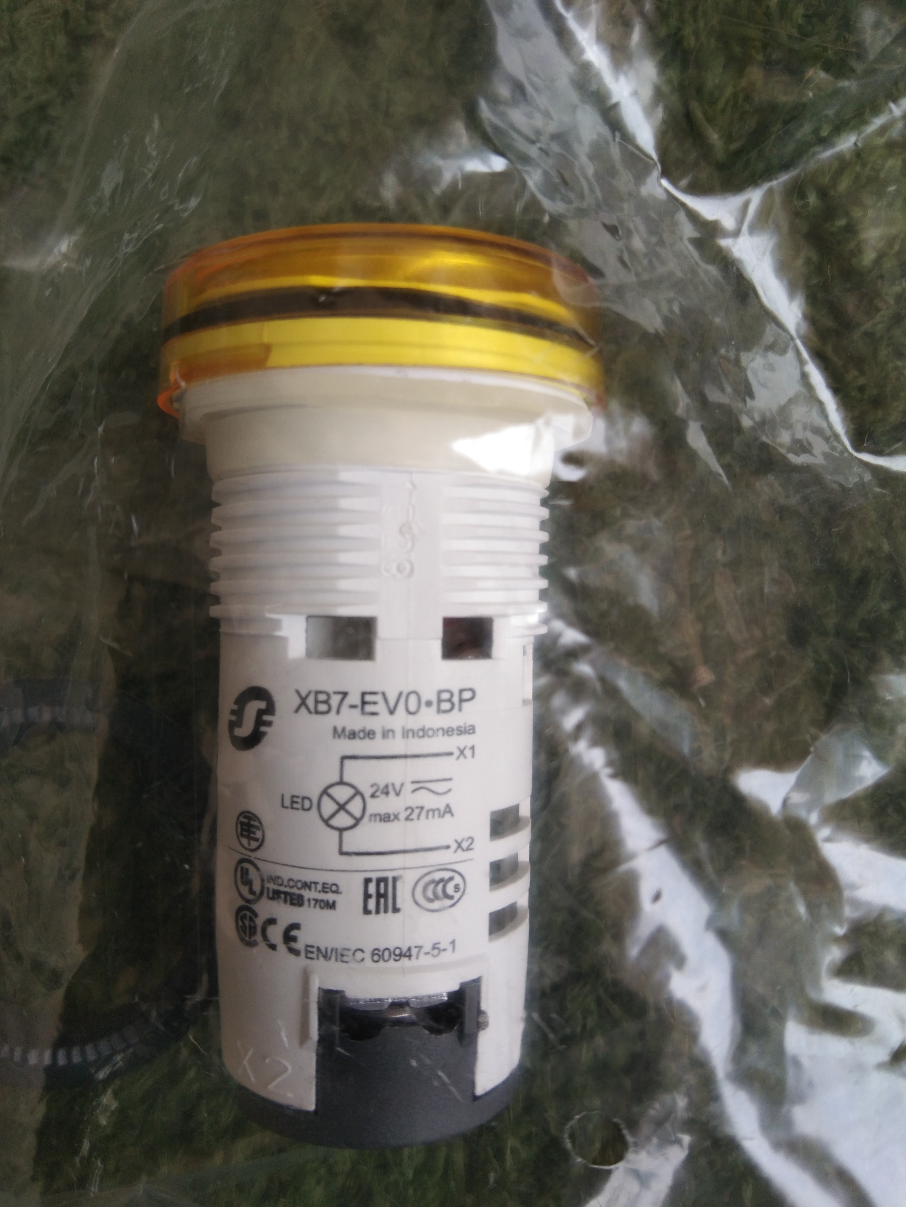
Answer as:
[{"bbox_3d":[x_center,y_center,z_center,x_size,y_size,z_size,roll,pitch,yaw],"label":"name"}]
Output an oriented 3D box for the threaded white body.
[{"bbox_3d":[-0.005,0.008,0.070,0.027,0.027,0.042,1,91,-12],"label":"threaded white body"}]

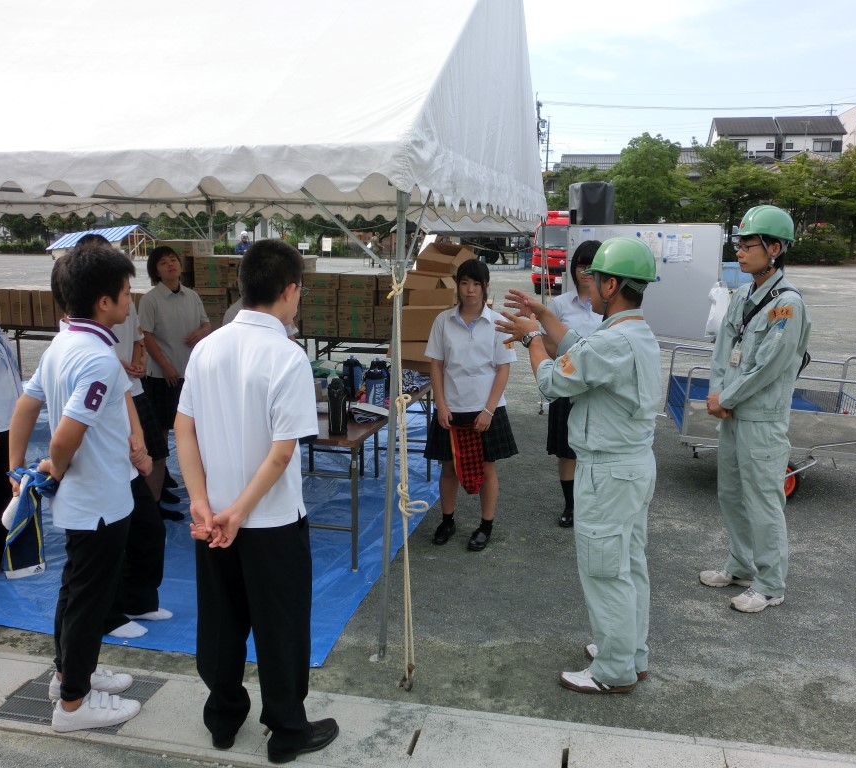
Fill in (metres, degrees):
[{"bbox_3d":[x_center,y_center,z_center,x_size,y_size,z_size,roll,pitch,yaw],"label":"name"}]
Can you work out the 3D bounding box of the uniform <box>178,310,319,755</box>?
[{"bbox_3d":[-0.565,0.519,2.763,0.480,1.470,0.310,7,12,31],"label":"uniform"}]

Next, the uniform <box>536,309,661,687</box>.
[{"bbox_3d":[0.675,0.441,3.206,0.400,1.450,0.480,6,12,28],"label":"uniform"}]

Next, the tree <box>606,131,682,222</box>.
[{"bbox_3d":[13.330,-11.491,50.758,4.400,7.100,4.300,0,10,0],"label":"tree"}]

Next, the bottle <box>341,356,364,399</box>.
[{"bbox_3d":[-0.483,-0.044,5.303,0.105,0.270,0.105,0,11,0],"label":"bottle"}]

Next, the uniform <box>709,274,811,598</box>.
[{"bbox_3d":[1.541,0.243,3.897,0.320,1.510,0.480,-3,11,-16],"label":"uniform"}]

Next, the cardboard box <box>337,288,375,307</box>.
[{"bbox_3d":[-0.724,-0.946,9.023,0.405,0.172,0.370,3,10,13],"label":"cardboard box"}]

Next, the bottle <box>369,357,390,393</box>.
[{"bbox_3d":[-0.297,-0.024,5.195,0.105,0.270,0.105,0,11,0],"label":"bottle"}]

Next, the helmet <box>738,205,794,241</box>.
[{"bbox_3d":[1.558,-0.742,3.829,0.275,0.170,0.215,-1,11,-4],"label":"helmet"}]

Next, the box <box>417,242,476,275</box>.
[{"bbox_3d":[0.146,-0.985,6.528,0.430,0.260,0.400,3,10,16],"label":"box"}]

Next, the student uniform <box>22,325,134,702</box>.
[{"bbox_3d":[-1.248,0.448,2.954,0.330,1.350,0.470,-6,12,-31],"label":"student uniform"}]

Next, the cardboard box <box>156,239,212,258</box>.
[{"bbox_3d":[-2.539,-1.421,8.635,0.410,0.160,0.340,2,11,13],"label":"cardboard box"}]

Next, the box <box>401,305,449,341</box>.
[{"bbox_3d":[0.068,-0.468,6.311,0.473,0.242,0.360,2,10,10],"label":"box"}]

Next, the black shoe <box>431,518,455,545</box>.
[{"bbox_3d":[0.085,0.834,4.804,0.090,0.100,0.240,6,12,27],"label":"black shoe"}]

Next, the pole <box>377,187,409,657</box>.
[{"bbox_3d":[-0.144,0.192,3.275,0.045,1.919,0.045,3,10,-1],"label":"pole"}]

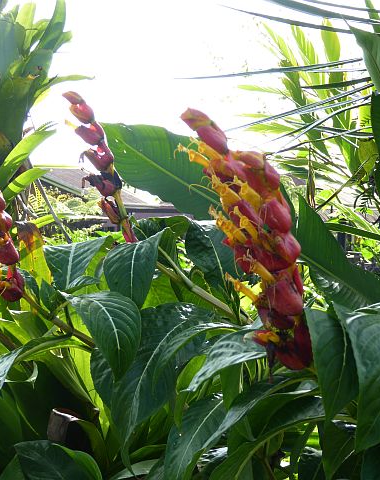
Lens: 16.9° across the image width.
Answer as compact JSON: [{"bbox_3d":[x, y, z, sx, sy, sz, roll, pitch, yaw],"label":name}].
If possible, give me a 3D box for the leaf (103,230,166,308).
[{"bbox_3d":[-0.087,0.048,2.000,0.099,0.124,0.070,1,3,10],"label":"leaf"}]

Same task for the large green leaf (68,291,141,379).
[{"bbox_3d":[-0.123,0.139,1.850,0.105,0.129,0.080,0,3,0],"label":"large green leaf"}]

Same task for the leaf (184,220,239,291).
[{"bbox_3d":[0.036,0.028,2.050,0.089,0.118,0.080,1,3,10],"label":"leaf"}]

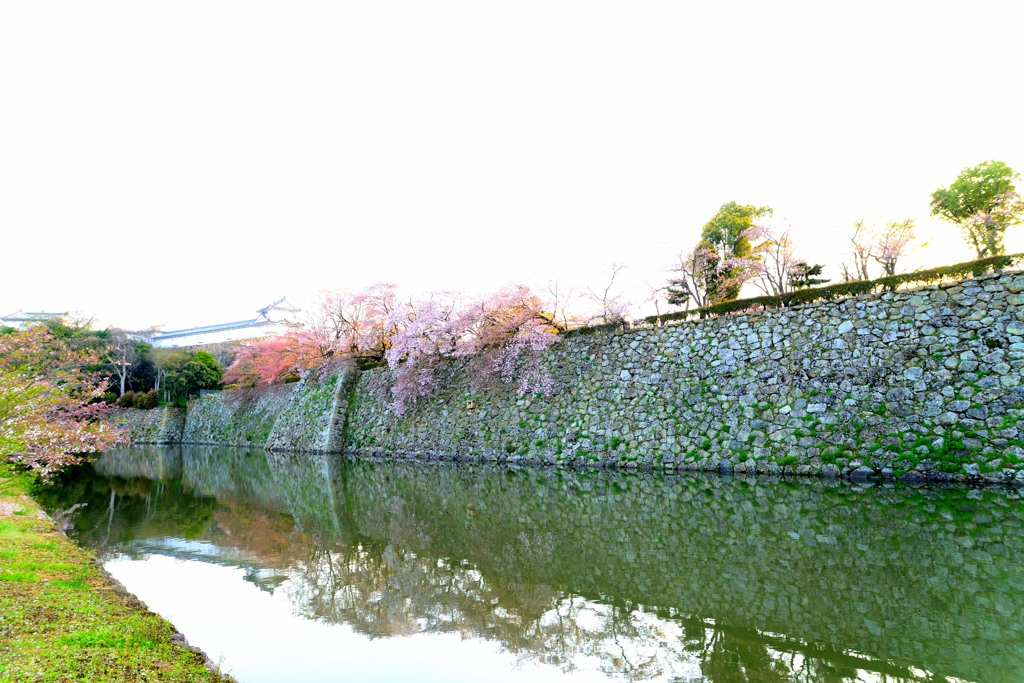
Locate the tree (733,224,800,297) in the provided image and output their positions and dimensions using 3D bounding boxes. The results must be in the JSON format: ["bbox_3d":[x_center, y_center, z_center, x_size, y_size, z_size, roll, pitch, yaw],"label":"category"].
[{"bbox_3d":[14.760,-4.550,33.000,3.710,4.920,3.600,0,-9,0],"label":"tree"}]

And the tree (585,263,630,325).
[{"bbox_3d":[6.880,-3.370,41.000,3.320,4.810,3.100,0,-9,0],"label":"tree"}]

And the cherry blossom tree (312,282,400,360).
[{"bbox_3d":[-14.990,-1.910,54.500,8.240,7.710,7.300,0,-9,0],"label":"cherry blossom tree"}]

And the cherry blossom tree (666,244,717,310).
[{"bbox_3d":[11.520,-3.940,36.500,3.210,4.760,3.100,0,-9,0],"label":"cherry blossom tree"}]

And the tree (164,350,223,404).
[{"bbox_3d":[-54.480,5.930,97.000,9.920,9.570,9.300,0,-9,0],"label":"tree"}]

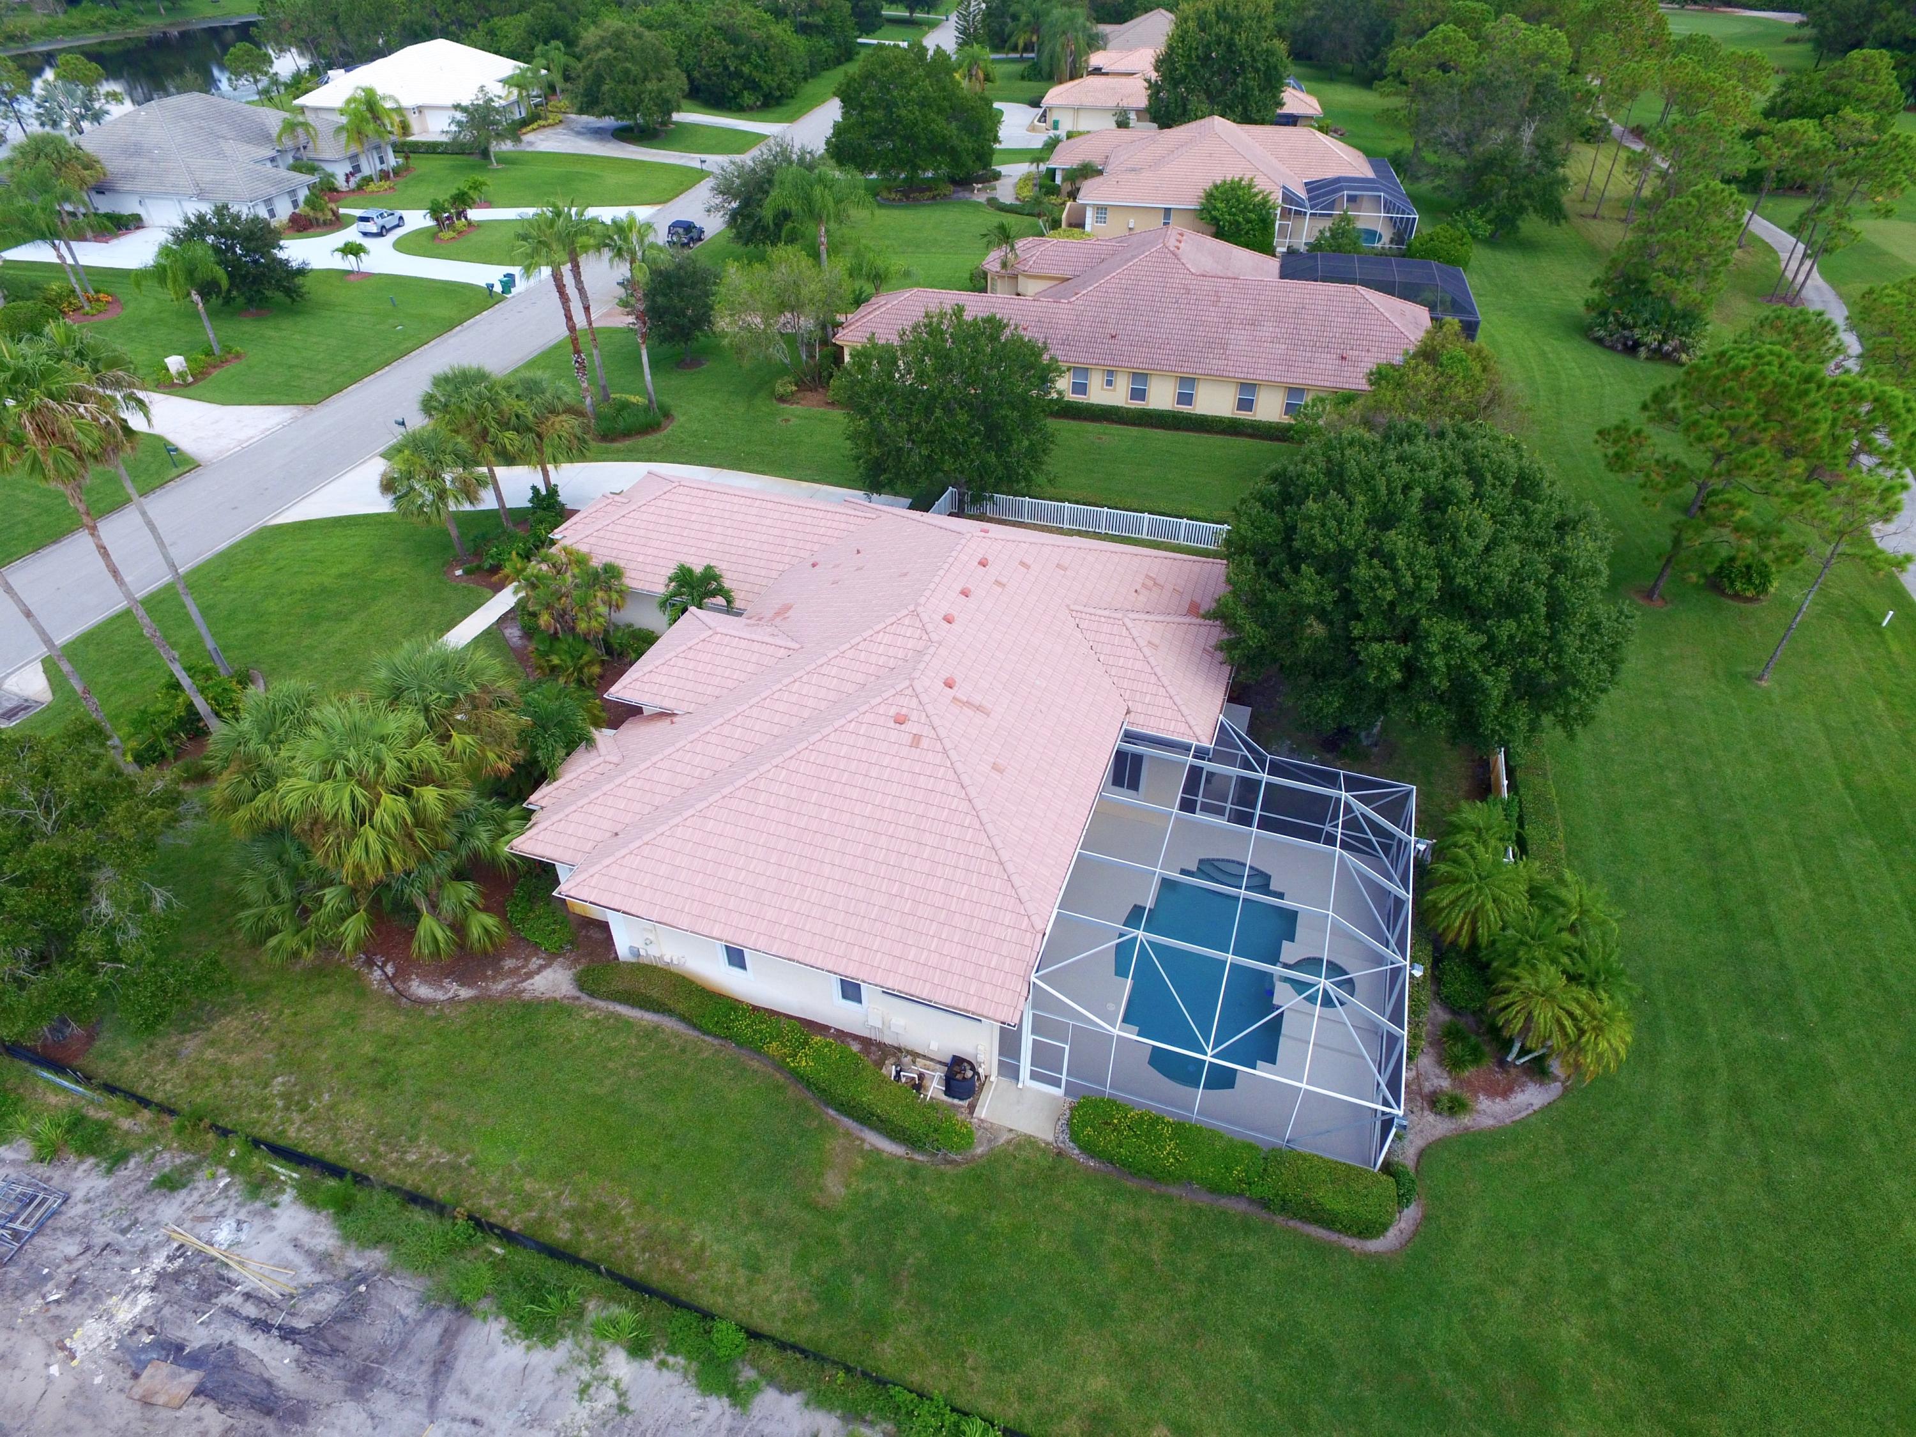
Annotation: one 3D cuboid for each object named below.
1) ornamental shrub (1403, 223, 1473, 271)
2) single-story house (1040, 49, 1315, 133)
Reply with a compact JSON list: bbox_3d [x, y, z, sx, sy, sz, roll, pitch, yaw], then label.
[{"bbox_3d":[32.621,-31.757,75.093,4.400,3.300,4.400,0,39,0],"label":"ornamental shrub"},{"bbox_3d":[24.277,-69.007,119.949,27.900,6.800,28.300,6,39,7],"label":"single-story house"}]

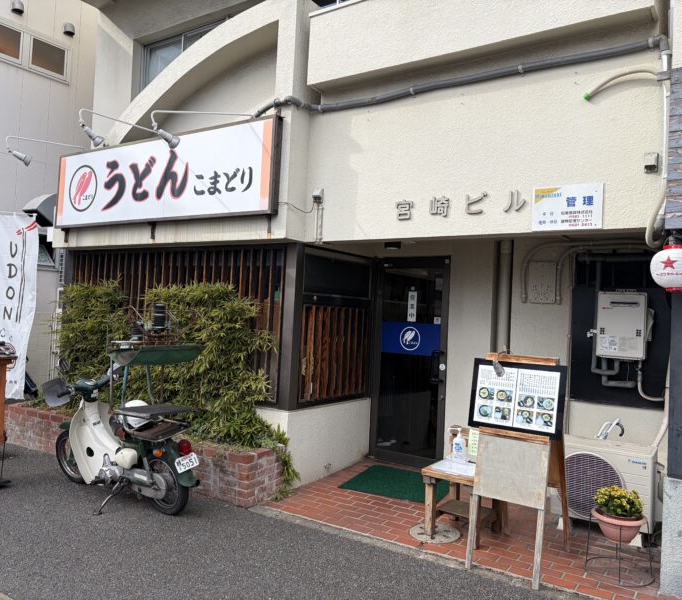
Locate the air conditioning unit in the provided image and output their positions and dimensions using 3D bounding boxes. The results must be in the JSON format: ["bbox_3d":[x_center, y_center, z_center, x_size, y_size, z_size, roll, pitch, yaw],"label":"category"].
[{"bbox_3d":[1.931,1.345,4.433,0.680,0.545,0.285,1,-1,34],"label":"air conditioning unit"}]

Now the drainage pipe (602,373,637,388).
[{"bbox_3d":[2.194,0.634,4.734,0.250,0.115,0.070,1,-1,34],"label":"drainage pipe"}]

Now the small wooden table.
[{"bbox_3d":[0.908,1.479,4.431,0.440,0.480,0.490,2,-2,34],"label":"small wooden table"}]

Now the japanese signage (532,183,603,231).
[{"bbox_3d":[1.530,-0.633,4.073,0.457,0.305,0.030,2,-2,34],"label":"japanese signage"}]

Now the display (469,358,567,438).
[{"bbox_3d":[1.119,0.618,3.820,0.602,0.447,0.030,1,-11,34],"label":"display"}]

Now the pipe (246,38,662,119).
[{"bbox_3d":[0.638,-1.644,4.554,3.250,0.170,0.270,2,-2,34],"label":"pipe"}]

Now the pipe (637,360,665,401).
[{"bbox_3d":[2.381,0.625,4.608,0.190,0.320,0.070,1,-1,34],"label":"pipe"}]

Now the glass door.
[{"bbox_3d":[0.691,0.616,6.169,0.850,2.110,0.080,2,-2,34],"label":"glass door"}]

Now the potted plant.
[{"bbox_3d":[1.747,1.334,3.772,0.335,0.340,0.335,1,-1,34],"label":"potted plant"}]

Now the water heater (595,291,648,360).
[{"bbox_3d":[2.224,0.197,4.728,0.348,0.500,0.200,1,-1,34],"label":"water heater"}]

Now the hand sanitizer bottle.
[{"bbox_3d":[0.905,1.096,4.555,0.100,0.245,0.100,2,-1,0],"label":"hand sanitizer bottle"}]

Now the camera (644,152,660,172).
[{"bbox_3d":[1.890,-0.833,3.654,0.085,0.125,0.070,1,-1,34],"label":"camera"}]

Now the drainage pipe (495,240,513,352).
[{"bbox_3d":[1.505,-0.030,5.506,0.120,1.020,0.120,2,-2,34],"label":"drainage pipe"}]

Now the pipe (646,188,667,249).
[{"bbox_3d":[1.919,-0.496,3.655,0.125,0.365,0.100,1,-1,34],"label":"pipe"}]

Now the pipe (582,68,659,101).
[{"bbox_3d":[1.801,-1.392,3.874,0.460,0.155,0.110,2,-2,34],"label":"pipe"}]

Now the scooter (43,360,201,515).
[{"bbox_3d":[-1.802,1.106,4.976,1.800,1.100,0.680,2,-2,35],"label":"scooter"}]

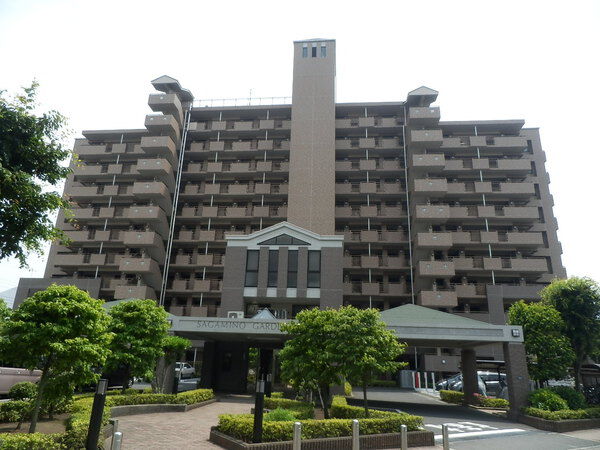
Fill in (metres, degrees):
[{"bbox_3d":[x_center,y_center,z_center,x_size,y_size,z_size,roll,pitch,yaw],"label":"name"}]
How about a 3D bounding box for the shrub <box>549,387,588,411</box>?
[{"bbox_3d":[9.731,6.355,15.058,1.400,0.921,1.300,0,-19,6],"label":"shrub"}]

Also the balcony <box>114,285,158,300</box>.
[{"bbox_3d":[-16.609,7.055,42.138,3.200,1.280,2.200,0,-18,5],"label":"balcony"}]

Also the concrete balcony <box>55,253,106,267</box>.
[{"bbox_3d":[-24.965,4.203,48.036,6.450,1.300,1.400,0,-19,6],"label":"concrete balcony"}]

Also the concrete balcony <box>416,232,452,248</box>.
[{"bbox_3d":[12.935,1.651,40.291,3.170,1.310,1.550,0,-19,6],"label":"concrete balcony"}]

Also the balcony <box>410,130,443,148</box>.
[{"bbox_3d":[13.317,-8.957,43.863,3.170,1.310,1.550,0,-19,6],"label":"balcony"}]

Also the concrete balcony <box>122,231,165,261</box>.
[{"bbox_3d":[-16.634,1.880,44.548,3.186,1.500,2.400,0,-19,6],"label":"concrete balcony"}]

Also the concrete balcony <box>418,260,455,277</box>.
[{"bbox_3d":[12.928,4.296,39.569,3.194,1.320,1.600,0,-19,5],"label":"concrete balcony"}]

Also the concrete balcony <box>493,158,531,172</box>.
[{"bbox_3d":[23.886,-6.675,47.096,3.796,1.211,1.200,0,-18,6],"label":"concrete balcony"}]

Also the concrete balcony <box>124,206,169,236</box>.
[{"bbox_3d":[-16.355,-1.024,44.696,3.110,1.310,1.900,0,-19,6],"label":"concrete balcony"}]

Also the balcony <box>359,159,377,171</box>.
[{"bbox_3d":[7.828,-6.573,47.927,1.800,1.310,1.200,0,-18,5],"label":"balcony"}]

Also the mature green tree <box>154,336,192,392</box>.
[{"bbox_3d":[-5.228,5.750,16.967,1.560,2.443,1.500,0,-19,6],"label":"mature green tree"}]

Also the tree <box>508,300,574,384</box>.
[{"bbox_3d":[11.691,6.135,20.021,2.750,4.892,2.750,0,-18,6],"label":"tree"}]

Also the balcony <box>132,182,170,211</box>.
[{"bbox_3d":[-16.201,-3.580,45.756,3.150,1.400,2.400,0,-18,5],"label":"balcony"}]

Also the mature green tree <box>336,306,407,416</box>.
[{"bbox_3d":[2.097,4.038,12.426,2.100,3.200,2.100,0,-19,5],"label":"mature green tree"}]

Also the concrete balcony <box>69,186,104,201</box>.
[{"bbox_3d":[-25.214,-3.734,50.327,4.300,1.250,1.500,0,-19,6],"label":"concrete balcony"}]

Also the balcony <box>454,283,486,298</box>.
[{"bbox_3d":[17.317,6.869,42.387,2.843,1.241,1.300,0,-19,5],"label":"balcony"}]

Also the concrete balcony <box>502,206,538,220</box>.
[{"bbox_3d":[23.457,-1.077,44.501,3.381,1.198,1.300,0,-19,5],"label":"concrete balcony"}]

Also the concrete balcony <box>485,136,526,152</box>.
[{"bbox_3d":[23.616,-9.129,47.462,3.770,1.300,1.300,0,-18,5],"label":"concrete balcony"}]

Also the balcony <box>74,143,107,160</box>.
[{"bbox_3d":[-25.411,-9.030,51.852,3.338,1.163,1.300,0,-19,5],"label":"balcony"}]

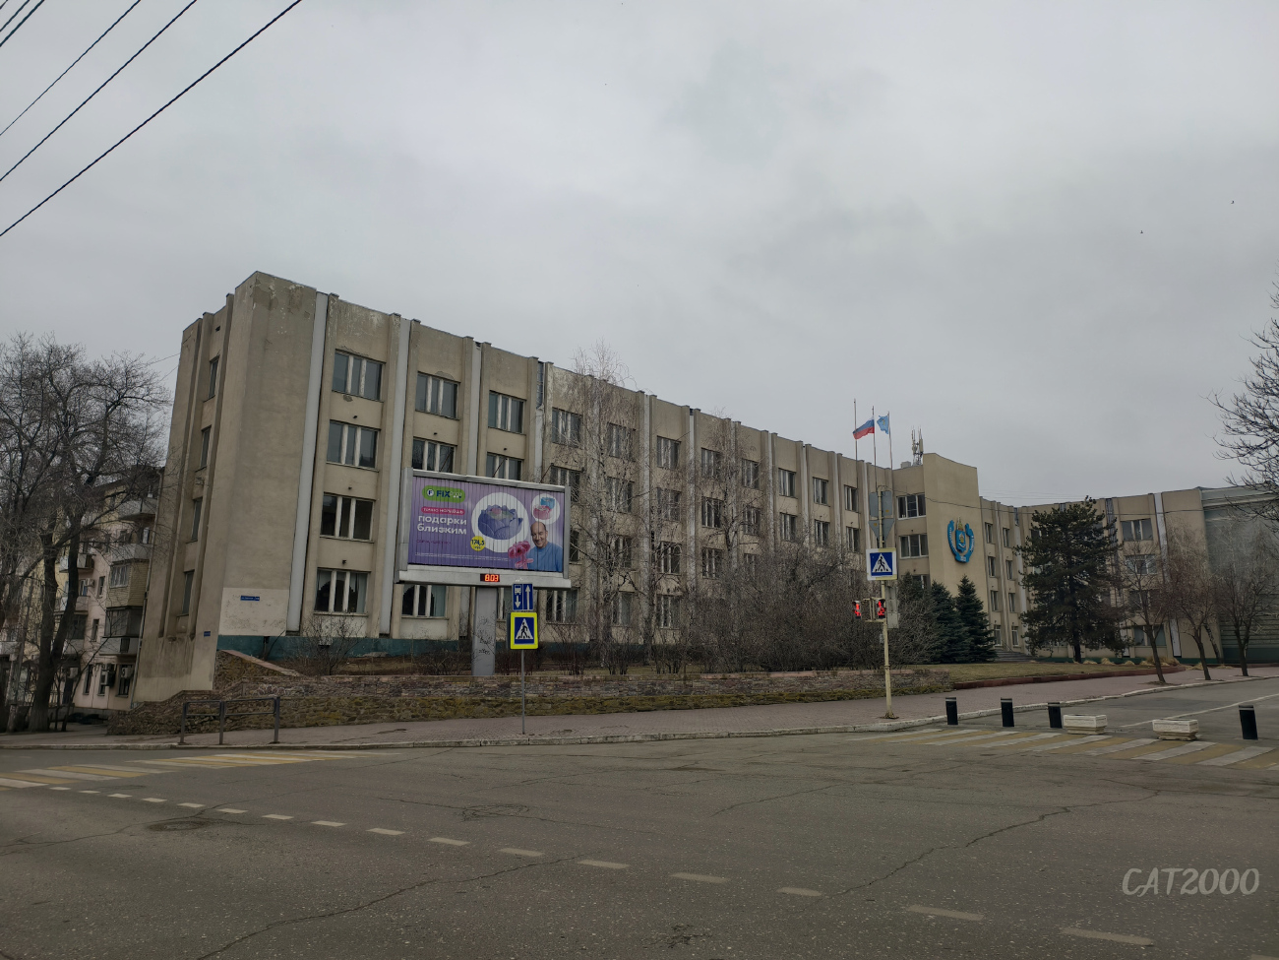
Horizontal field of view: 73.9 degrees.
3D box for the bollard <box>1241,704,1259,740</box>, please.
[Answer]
[{"bbox_3d":[12.940,5.139,18.075,0.240,0.710,0.240,-8,-15,34],"label":"bollard"}]

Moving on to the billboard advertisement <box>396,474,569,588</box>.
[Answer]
[{"bbox_3d":[-5.530,1.880,31.300,6.300,3.800,0.450,7,-14,-26],"label":"billboard advertisement"}]

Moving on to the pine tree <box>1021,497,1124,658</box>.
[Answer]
[{"bbox_3d":[36.565,8.591,72.448,7.600,13.600,7.400,-6,-14,26],"label":"pine tree"}]

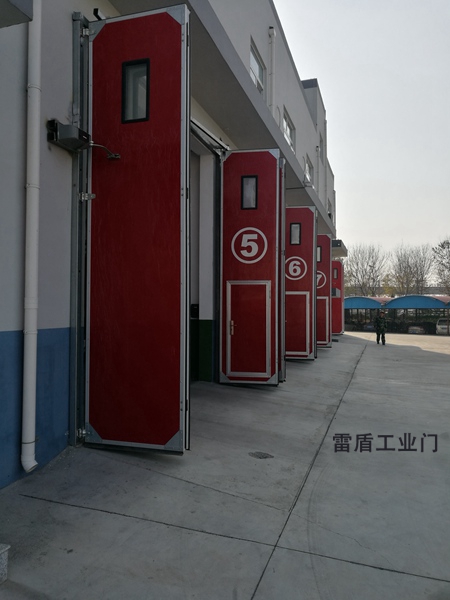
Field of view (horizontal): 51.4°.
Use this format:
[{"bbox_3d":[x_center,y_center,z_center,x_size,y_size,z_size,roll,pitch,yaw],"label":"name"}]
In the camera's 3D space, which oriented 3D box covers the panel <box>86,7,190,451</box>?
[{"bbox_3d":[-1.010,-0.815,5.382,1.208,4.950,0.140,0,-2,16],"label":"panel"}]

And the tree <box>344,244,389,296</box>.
[{"bbox_3d":[17.274,-1.487,56.866,5.237,10.427,4.975,0,-2,17],"label":"tree"}]

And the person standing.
[{"bbox_3d":[7.974,1.462,24.000,0.550,1.710,0.360,0,-2,18],"label":"person standing"}]

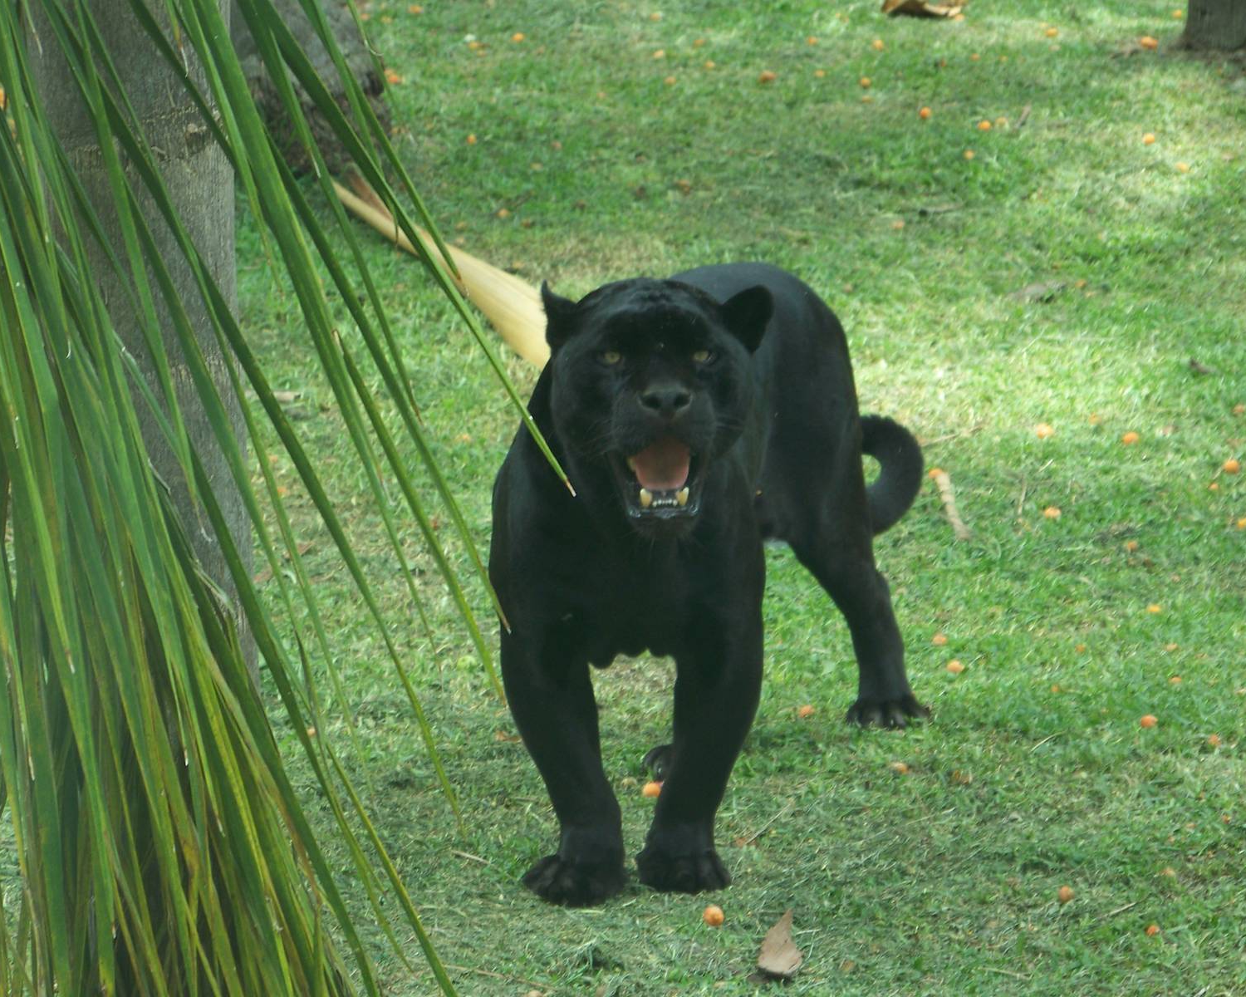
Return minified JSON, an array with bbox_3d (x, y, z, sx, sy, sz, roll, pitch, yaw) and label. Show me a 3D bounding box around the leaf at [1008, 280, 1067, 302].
[{"bbox_3d":[0.607,-0.303,11.000,0.080,0.019,0.050,-5,13,-19],"label":"leaf"}]

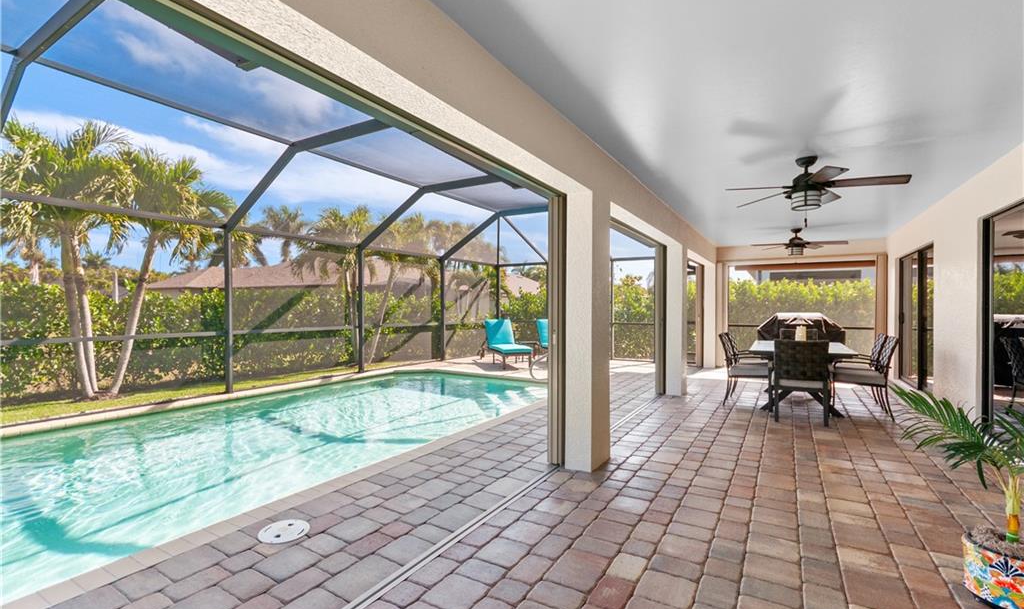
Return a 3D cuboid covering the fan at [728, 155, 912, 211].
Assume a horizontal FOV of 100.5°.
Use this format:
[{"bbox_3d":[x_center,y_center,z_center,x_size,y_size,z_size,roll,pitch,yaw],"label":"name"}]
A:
[{"bbox_3d":[2.454,-1.010,3.557,1.293,0.420,1.293,0,0,33],"label":"fan"}]

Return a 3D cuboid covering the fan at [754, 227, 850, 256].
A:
[{"bbox_3d":[4.570,-0.978,6.829,1.293,0.420,1.293,0,0,33],"label":"fan"}]

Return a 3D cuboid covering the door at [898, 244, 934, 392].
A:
[{"bbox_3d":[5.788,0.211,6.082,0.100,1.968,2.146,0,0,33],"label":"door"}]

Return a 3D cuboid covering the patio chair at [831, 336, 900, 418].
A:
[{"bbox_3d":[4.183,0.849,5.066,0.596,0.922,0.552,0,0,33],"label":"patio chair"}]

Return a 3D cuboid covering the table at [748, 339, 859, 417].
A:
[{"bbox_3d":[3.825,0.937,5.663,1.029,0.747,2.033,0,0,33],"label":"table"}]

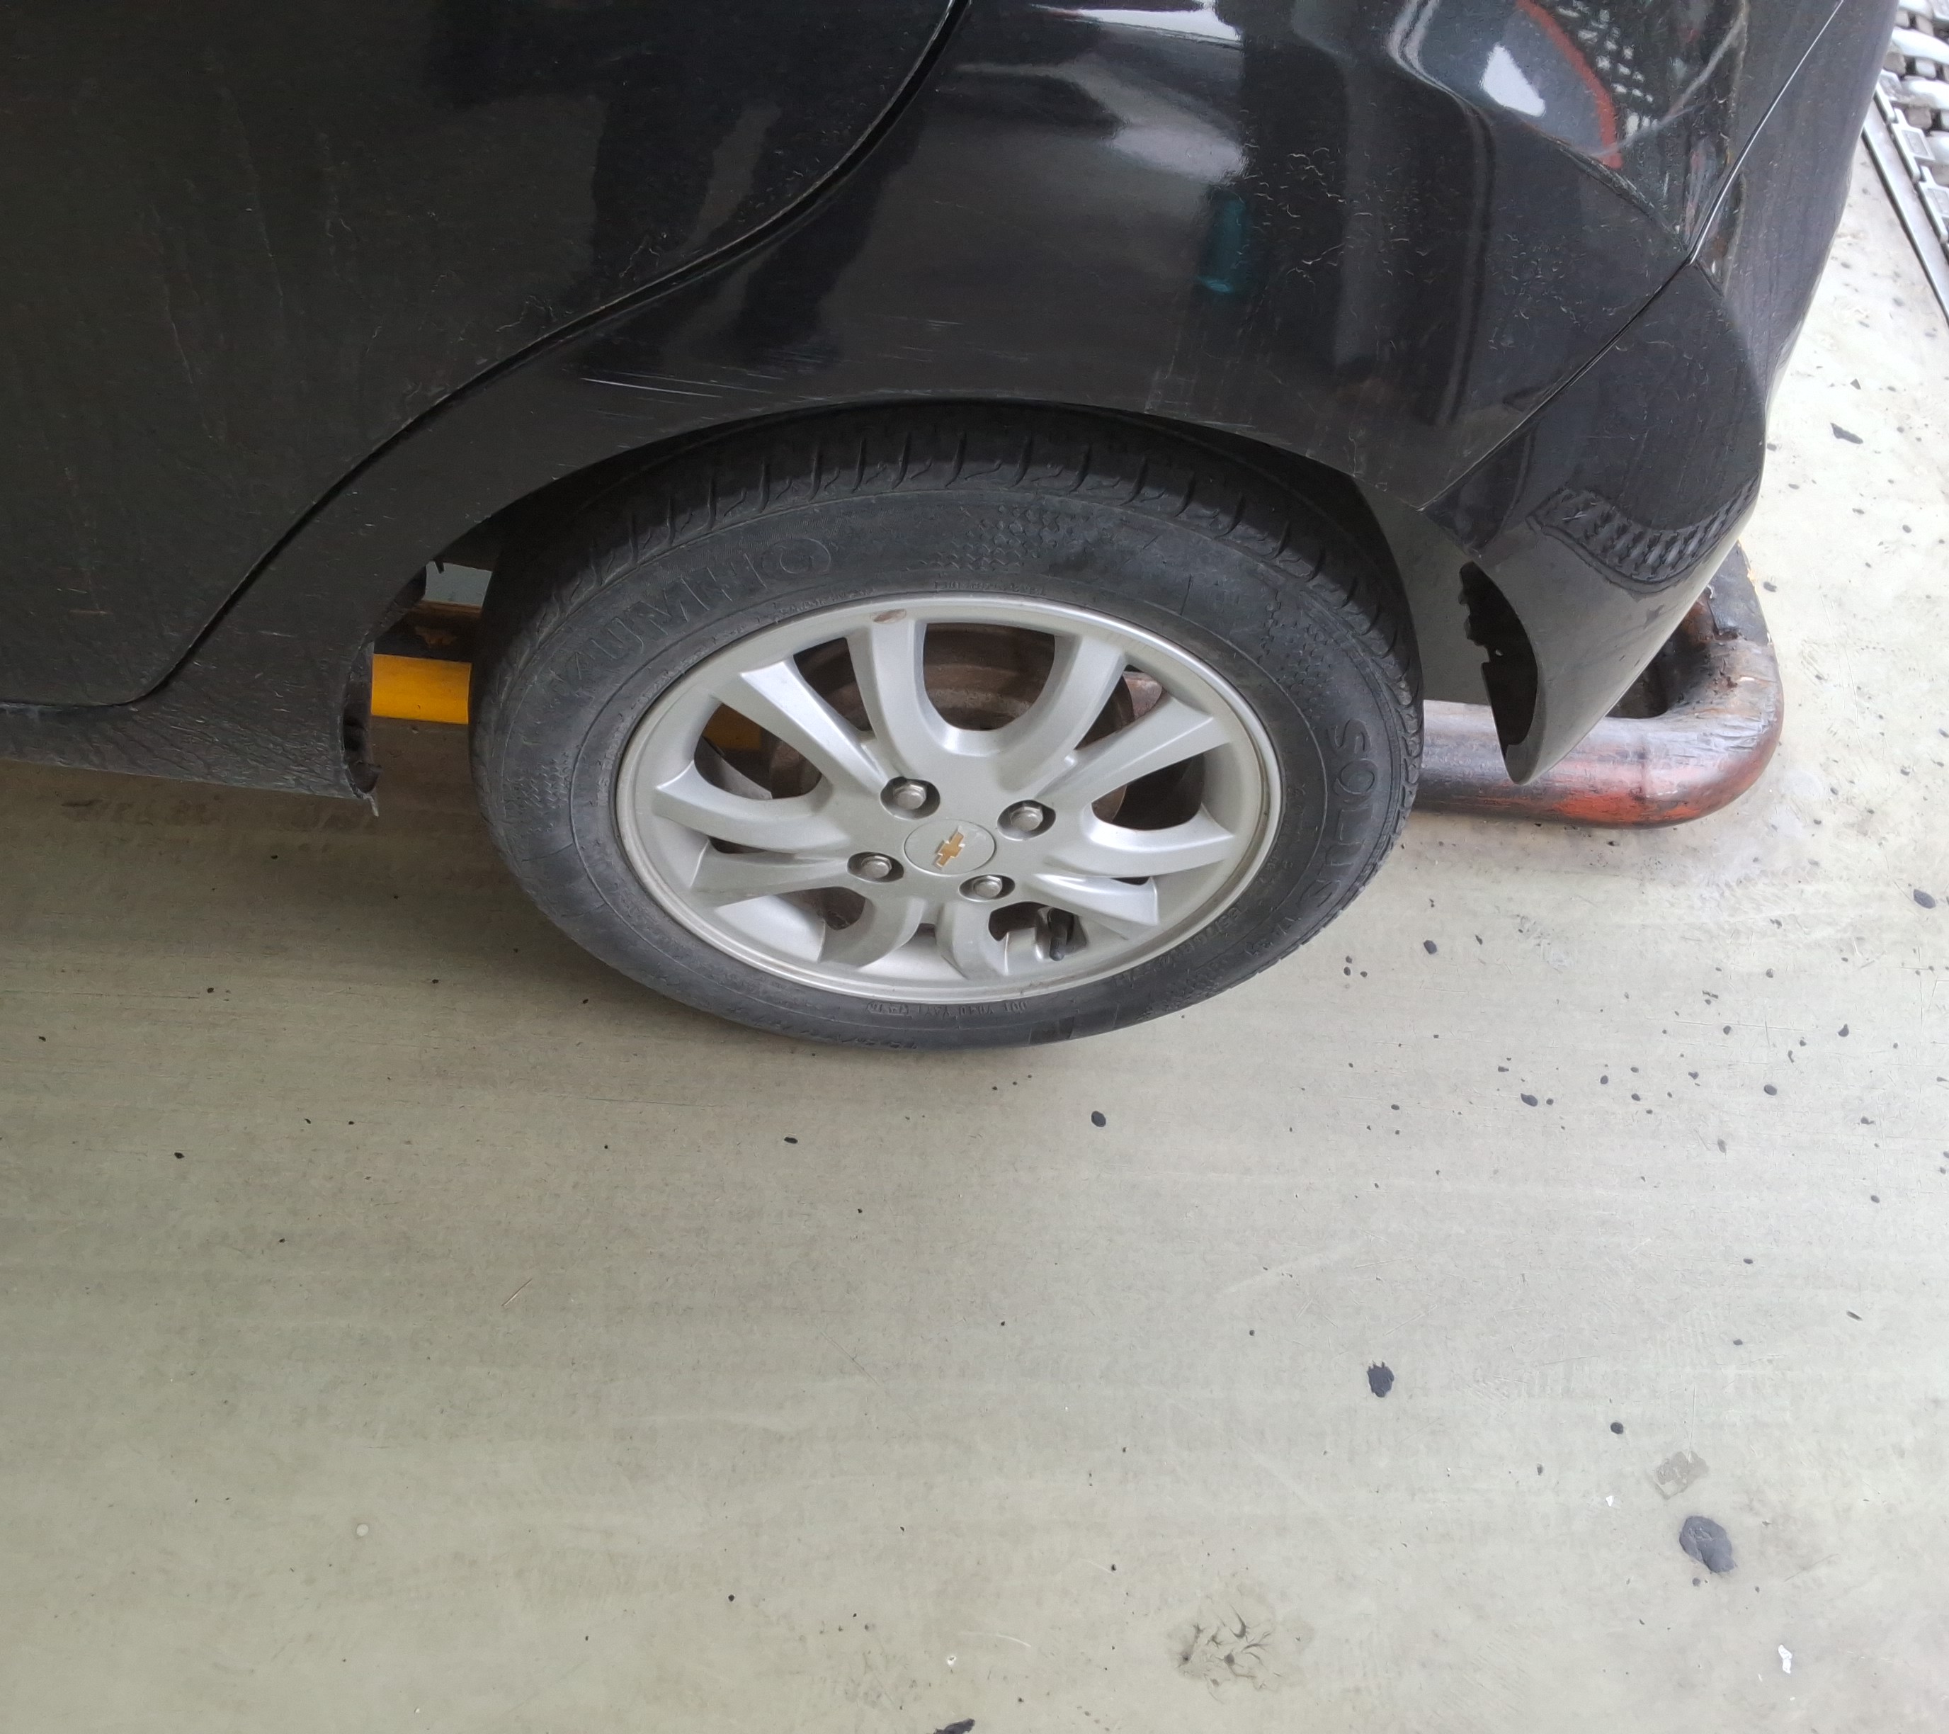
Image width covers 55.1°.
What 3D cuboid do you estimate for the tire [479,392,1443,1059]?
[{"bbox_3d":[-0.015,-0.077,1.151,0.570,0.564,0.162,4,53,-7],"label":"tire"}]

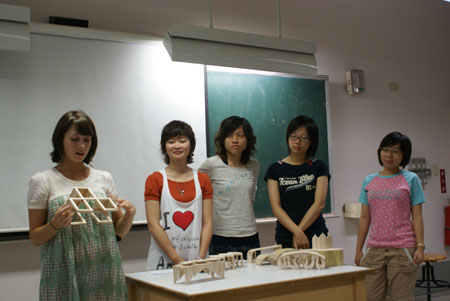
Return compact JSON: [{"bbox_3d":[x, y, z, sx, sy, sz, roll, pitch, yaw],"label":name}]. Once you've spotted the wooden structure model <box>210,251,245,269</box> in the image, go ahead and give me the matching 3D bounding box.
[{"bbox_3d":[0.008,0.610,3.086,0.090,0.076,0.185,-5,-5,37],"label":"wooden structure model"}]

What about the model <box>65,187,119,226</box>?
[{"bbox_3d":[-0.570,0.236,2.420,0.215,0.160,0.110,-1,-4,-10],"label":"model"}]

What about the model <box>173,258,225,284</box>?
[{"bbox_3d":[-0.116,0.585,2.697,0.260,0.082,0.070,1,-5,-38],"label":"model"}]

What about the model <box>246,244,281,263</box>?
[{"bbox_3d":[0.237,0.626,3.395,0.050,0.073,0.320,-5,-5,40],"label":"model"}]

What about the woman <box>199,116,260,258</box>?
[{"bbox_3d":[0.047,0.610,3.424,0.400,1.639,0.280,-1,-4,-6],"label":"woman"}]

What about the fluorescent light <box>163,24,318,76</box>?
[{"bbox_3d":[0.136,-0.710,4.164,1.230,0.250,0.170,1,-5,-30],"label":"fluorescent light"}]

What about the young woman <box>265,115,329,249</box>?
[{"bbox_3d":[0.473,0.599,3.494,0.410,1.645,0.300,-2,-4,2],"label":"young woman"}]

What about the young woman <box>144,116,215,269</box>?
[{"bbox_3d":[-0.267,0.626,3.265,0.410,1.605,0.320,-1,-4,-12],"label":"young woman"}]

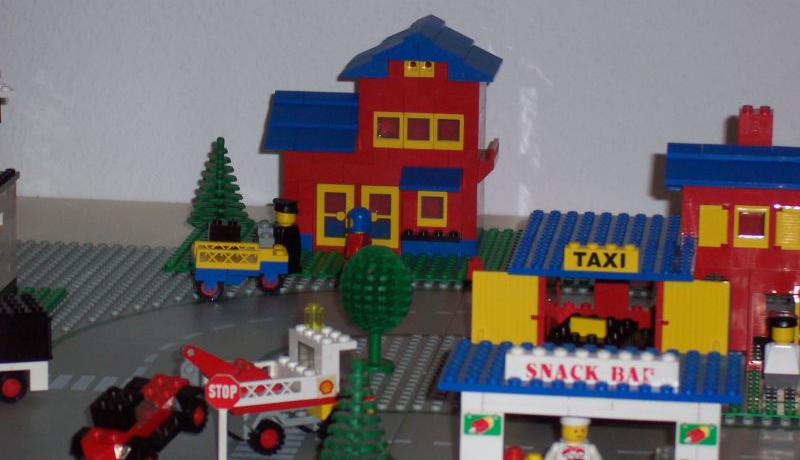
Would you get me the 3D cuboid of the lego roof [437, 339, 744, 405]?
[{"bbox_3d":[0.074,0.053,1.257,0.112,0.005,0.064,2,11,6],"label":"lego roof"}]

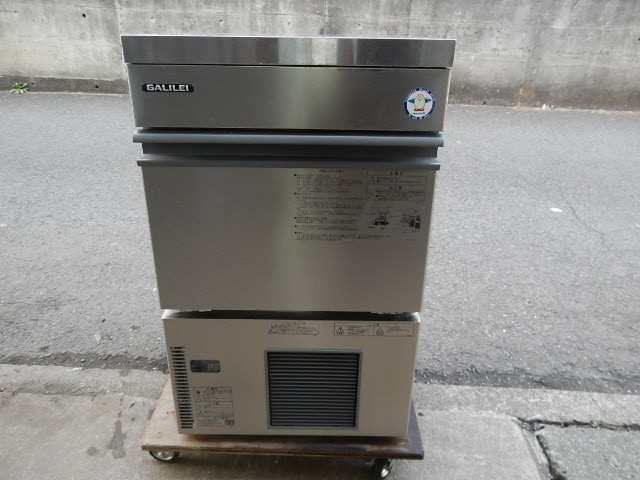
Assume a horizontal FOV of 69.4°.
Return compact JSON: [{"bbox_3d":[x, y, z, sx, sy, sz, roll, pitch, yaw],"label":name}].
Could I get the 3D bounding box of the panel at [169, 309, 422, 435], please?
[{"bbox_3d":[-0.056,0.281,0.972,0.495,0.293,0.050,1,23,0],"label":"panel"}]

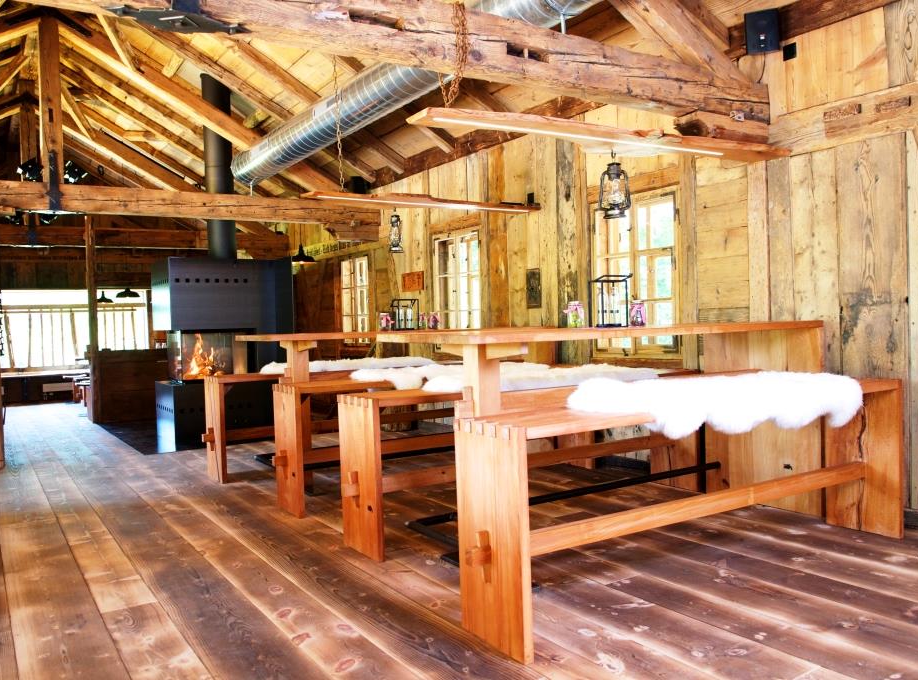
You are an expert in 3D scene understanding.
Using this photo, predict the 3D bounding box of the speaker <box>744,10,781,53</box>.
[{"bbox_3d":[1.746,-1.772,4.080,0.200,0.240,0.170,-1,11,26],"label":"speaker"}]

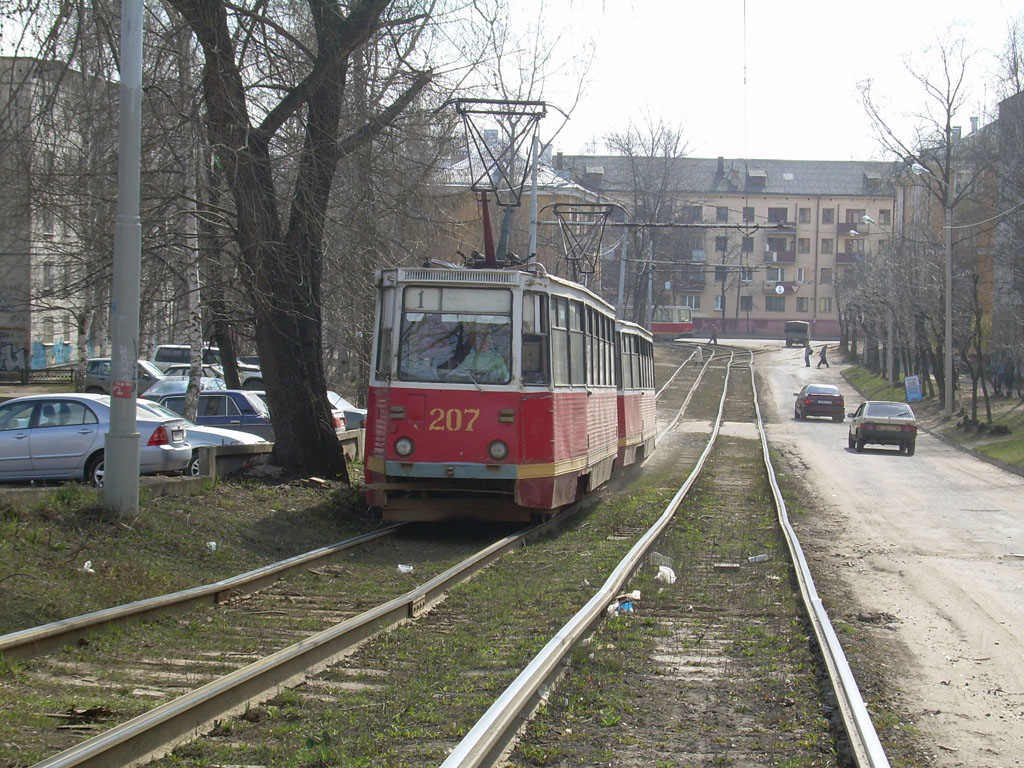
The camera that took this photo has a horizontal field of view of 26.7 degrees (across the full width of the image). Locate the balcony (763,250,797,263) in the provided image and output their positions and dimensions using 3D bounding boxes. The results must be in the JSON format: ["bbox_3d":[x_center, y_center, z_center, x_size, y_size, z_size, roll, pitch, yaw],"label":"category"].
[{"bbox_3d":[25.541,-11.971,205.500,3.050,1.150,0.950,1,3,-3],"label":"balcony"}]

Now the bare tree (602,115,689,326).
[{"bbox_3d":[9.149,-10.040,148.000,6.000,17.000,6.000,1,3,0],"label":"bare tree"}]

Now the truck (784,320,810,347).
[{"bbox_3d":[23.797,-4.084,180.000,2.000,2.150,4.600,1,3,6],"label":"truck"}]

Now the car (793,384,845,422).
[{"bbox_3d":[11.850,0.680,83.000,1.680,1.420,4.200,2,1,3],"label":"car"}]

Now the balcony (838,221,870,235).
[{"bbox_3d":[32.600,-14.750,206.000,3.000,1.200,1.000,1,3,-3],"label":"balcony"}]

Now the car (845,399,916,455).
[{"bbox_3d":[10.440,1.220,60.900,1.680,1.420,4.020,3,1,7],"label":"car"}]

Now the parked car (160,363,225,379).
[{"bbox_3d":[-11.700,0.010,78.000,4.300,1.400,1.680,2,1,5],"label":"parked car"}]

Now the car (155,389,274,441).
[{"bbox_3d":[-6.130,0.840,42.600,4.150,1.440,1.610,2,1,5],"label":"car"}]

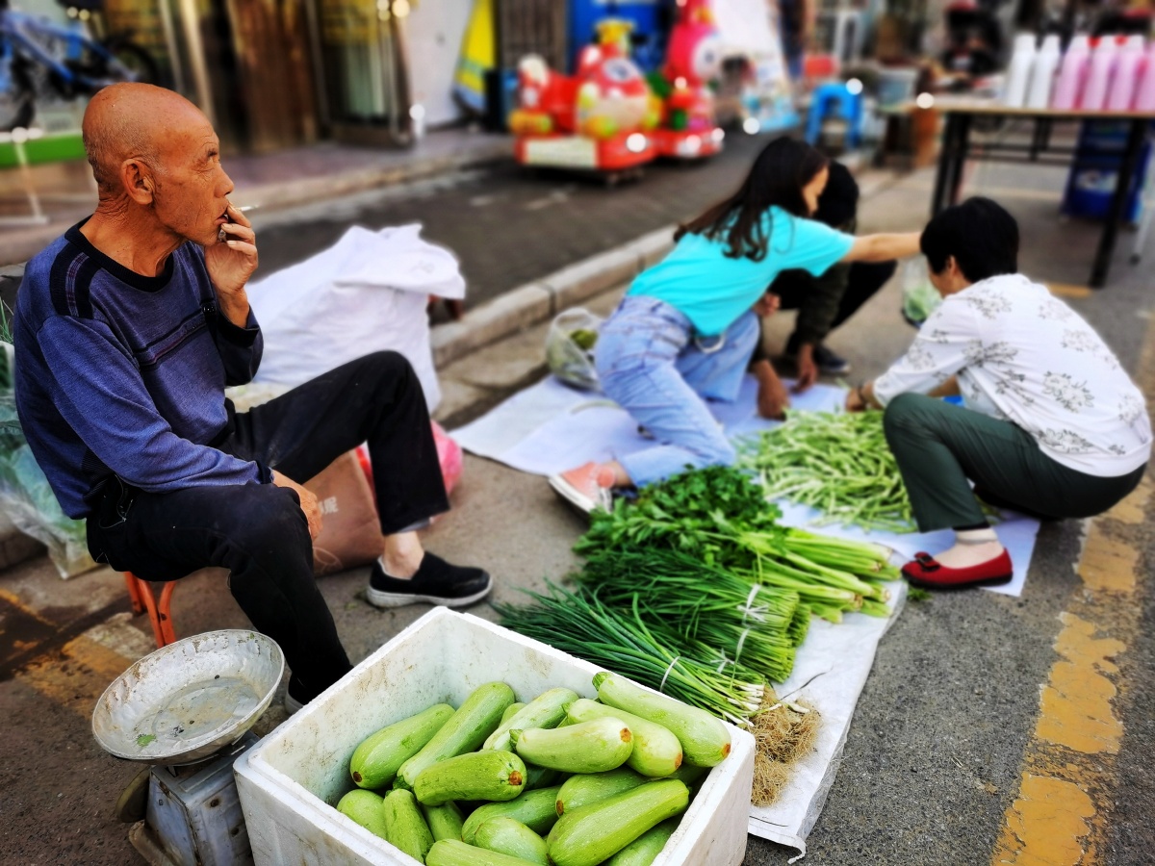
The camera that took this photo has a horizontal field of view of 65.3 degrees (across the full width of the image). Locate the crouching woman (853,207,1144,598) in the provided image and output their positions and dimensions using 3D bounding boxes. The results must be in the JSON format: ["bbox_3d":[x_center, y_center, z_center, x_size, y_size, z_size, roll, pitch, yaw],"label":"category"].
[{"bbox_3d":[0.985,-0.154,2.102,0.720,0.820,0.560,10,28,19],"label":"crouching woman"}]

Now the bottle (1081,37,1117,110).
[{"bbox_3d":[2.160,-1.503,3.754,0.100,0.290,0.110,0,27,0],"label":"bottle"}]

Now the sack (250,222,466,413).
[{"bbox_3d":[-0.660,-0.310,2.661,0.660,0.580,0.450,0,27,0],"label":"sack"}]

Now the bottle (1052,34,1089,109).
[{"bbox_3d":[2.050,-1.503,3.754,0.100,0.290,0.110,0,27,0],"label":"bottle"}]

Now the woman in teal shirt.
[{"bbox_3d":[0.435,-0.346,2.465,1.090,0.860,0.520,-10,28,-19],"label":"woman in teal shirt"}]

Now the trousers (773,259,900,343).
[{"bbox_3d":[0.860,-0.502,3.158,0.470,0.400,0.440,3,27,5],"label":"trousers"}]

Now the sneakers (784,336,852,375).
[{"bbox_3d":[0.840,-0.314,3.252,0.250,0.100,0.270,-7,27,-13],"label":"sneakers"}]

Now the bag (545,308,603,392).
[{"bbox_3d":[0.012,-0.287,3.030,0.230,0.250,0.220,0,27,0],"label":"bag"}]

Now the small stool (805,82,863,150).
[{"bbox_3d":[1.915,-2.345,6.709,0.340,0.450,0.340,3,27,5],"label":"small stool"}]

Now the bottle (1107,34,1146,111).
[{"bbox_3d":[2.265,-1.503,3.754,0.100,0.290,0.110,0,27,0],"label":"bottle"}]

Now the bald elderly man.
[{"bbox_3d":[-0.550,-0.021,1.565,0.750,1.080,0.540,-2,27,-4],"label":"bald elderly man"}]

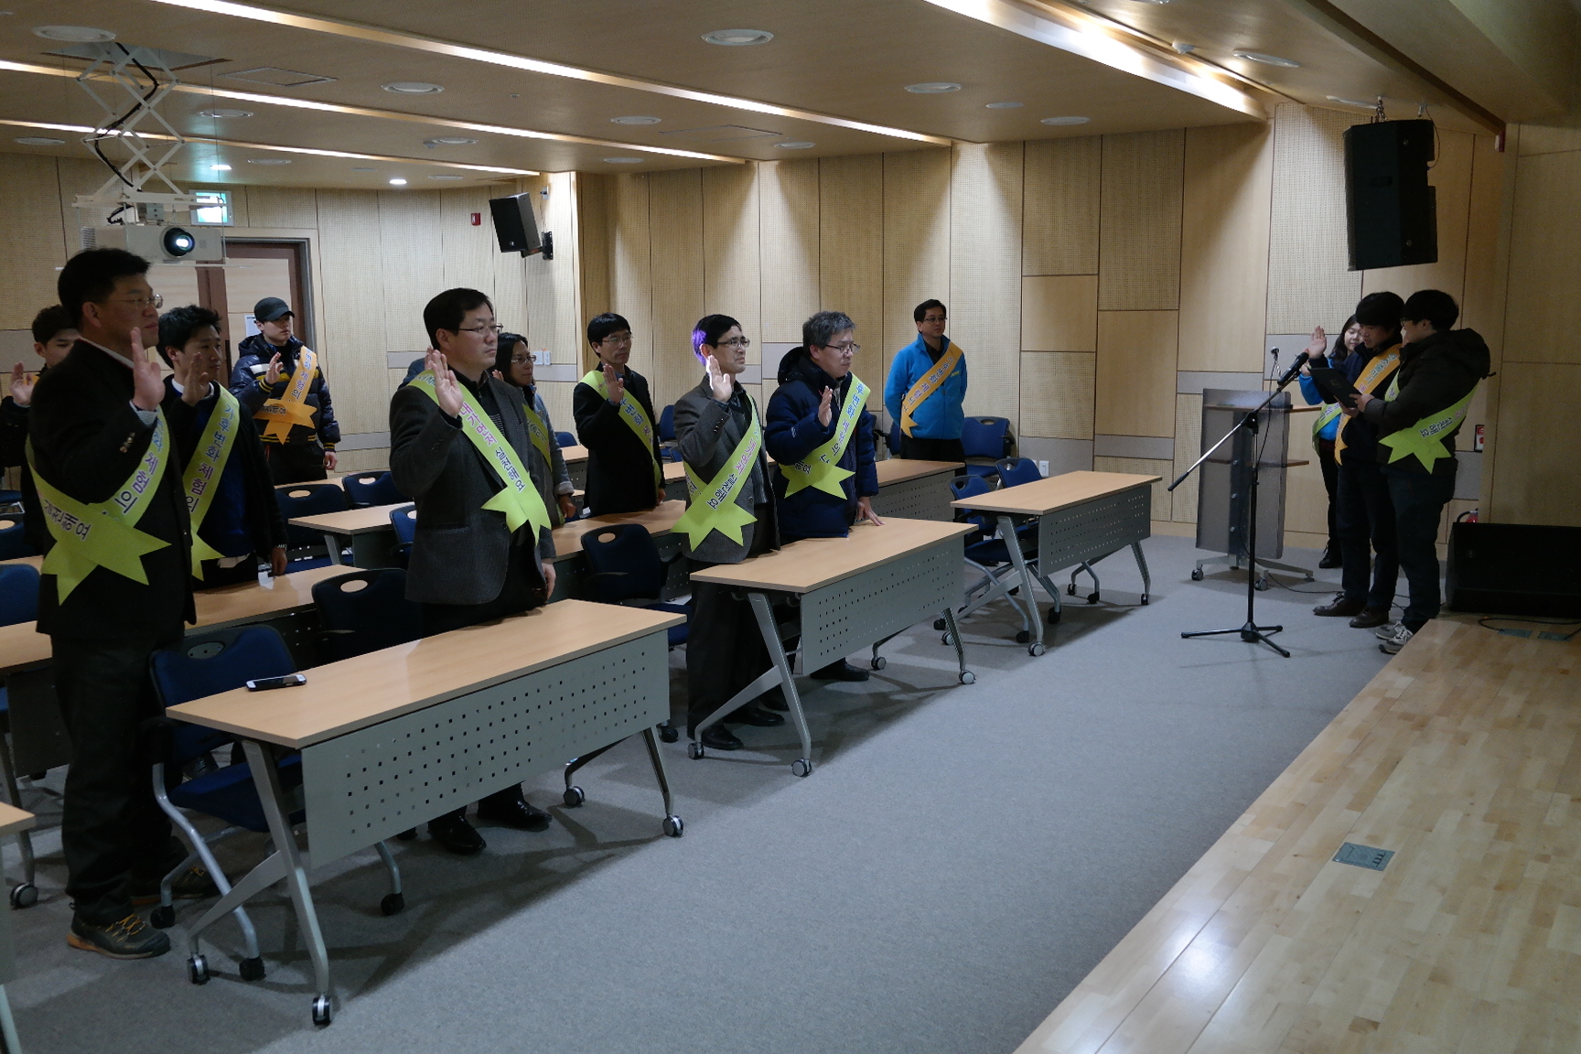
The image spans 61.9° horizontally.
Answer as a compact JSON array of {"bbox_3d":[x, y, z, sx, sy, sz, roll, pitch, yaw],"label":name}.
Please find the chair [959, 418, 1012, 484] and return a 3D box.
[{"bbox_3d":[1.469,-0.419,10.350,0.580,0.820,0.580,5,11,31],"label":"chair"}]

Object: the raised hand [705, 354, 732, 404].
[{"bbox_3d":[-0.273,-0.553,4.894,0.100,0.190,0.060,-19,11,-34],"label":"raised hand"}]

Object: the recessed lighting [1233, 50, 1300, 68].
[{"bbox_3d":[2.337,-2.288,6.480,0.325,0.040,0.325,23,21,30],"label":"recessed lighting"}]

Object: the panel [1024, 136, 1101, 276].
[{"bbox_3d":[2.064,-2.417,9.974,0.603,1.010,0.050,5,11,33],"label":"panel"}]

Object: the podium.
[{"bbox_3d":[2.884,-0.251,8.133,0.570,1.190,0.600,-8,12,-38],"label":"podium"}]

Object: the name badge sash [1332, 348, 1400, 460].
[{"bbox_3d":[3.080,-0.658,7.043,0.360,0.710,0.500,-7,11,-34],"label":"name badge sash"}]

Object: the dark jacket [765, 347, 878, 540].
[{"bbox_3d":[0.147,-0.402,5.941,0.450,0.820,0.580,6,11,35],"label":"dark jacket"}]

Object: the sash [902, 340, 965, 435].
[{"bbox_3d":[0.944,-0.922,8.798,0.450,0.650,0.270,-7,11,-33],"label":"sash"}]

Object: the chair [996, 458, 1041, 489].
[{"bbox_3d":[1.460,0.018,7.726,0.580,0.820,0.580,6,11,36],"label":"chair"}]

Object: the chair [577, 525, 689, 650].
[{"bbox_3d":[-0.565,0.409,5.528,0.570,0.810,0.570,5,11,32],"label":"chair"}]

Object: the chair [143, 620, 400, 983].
[{"bbox_3d":[-1.464,0.717,3.680,0.580,0.820,0.580,6,11,36],"label":"chair"}]

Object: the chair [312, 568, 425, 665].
[{"bbox_3d":[-1.342,0.571,4.564,0.580,0.820,0.580,5,11,34],"label":"chair"}]

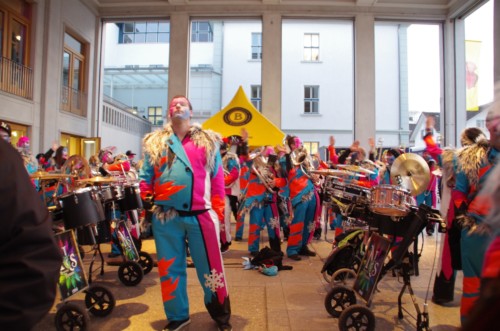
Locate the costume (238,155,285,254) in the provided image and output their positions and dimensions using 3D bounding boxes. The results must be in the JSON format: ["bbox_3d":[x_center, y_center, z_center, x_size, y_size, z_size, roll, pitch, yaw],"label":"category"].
[{"bbox_3d":[0.174,0.593,5.650,0.650,1.520,0.480,1,-2,-25],"label":"costume"}]

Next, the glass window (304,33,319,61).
[{"bbox_3d":[4.290,-8.250,26.070,1.020,1.900,0.180,1,-1,0],"label":"glass window"}]

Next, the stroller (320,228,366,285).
[{"bbox_3d":[1.040,0.950,3.880,0.620,0.680,0.520,1,-1,-6],"label":"stroller"}]

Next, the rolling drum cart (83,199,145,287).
[{"bbox_3d":[-1.500,0.840,4.200,0.780,0.880,0.560,1,-1,3],"label":"rolling drum cart"}]

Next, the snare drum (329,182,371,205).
[{"bbox_3d":[0.835,0.230,3.100,0.370,0.140,0.370,15,0,0],"label":"snare drum"}]

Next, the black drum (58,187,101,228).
[{"bbox_3d":[-1.381,0.355,3.050,0.330,0.270,0.330,-8,0,0],"label":"black drum"}]

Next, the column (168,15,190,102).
[{"bbox_3d":[-2.799,-2.195,14.670,0.720,7.639,0.650,0,-2,2],"label":"column"}]

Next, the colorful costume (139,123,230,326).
[{"bbox_3d":[-0.510,0.460,2.930,0.710,1.570,0.430,1,-1,-3],"label":"colorful costume"}]

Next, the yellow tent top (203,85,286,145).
[{"bbox_3d":[-0.343,-1.631,13.023,3.000,2.296,3.000,1,-3,3],"label":"yellow tent top"}]

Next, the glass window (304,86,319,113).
[{"bbox_3d":[4.290,-4.560,26.000,1.020,1.880,0.180,1,-1,0],"label":"glass window"}]

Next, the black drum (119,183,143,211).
[{"bbox_3d":[-1.379,0.362,4.300,0.320,0.270,0.320,-8,0,0],"label":"black drum"}]

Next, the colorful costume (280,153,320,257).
[{"bbox_3d":[0.742,0.562,5.500,0.580,1.560,0.480,2,-3,-40],"label":"colorful costume"}]

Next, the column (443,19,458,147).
[{"bbox_3d":[7.911,-2.092,14.671,0.550,7.606,0.550,0,-2,2],"label":"column"}]

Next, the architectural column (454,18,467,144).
[{"bbox_3d":[8.259,-2.073,14.572,0.470,7.565,0.500,0,-2,2],"label":"architectural column"}]

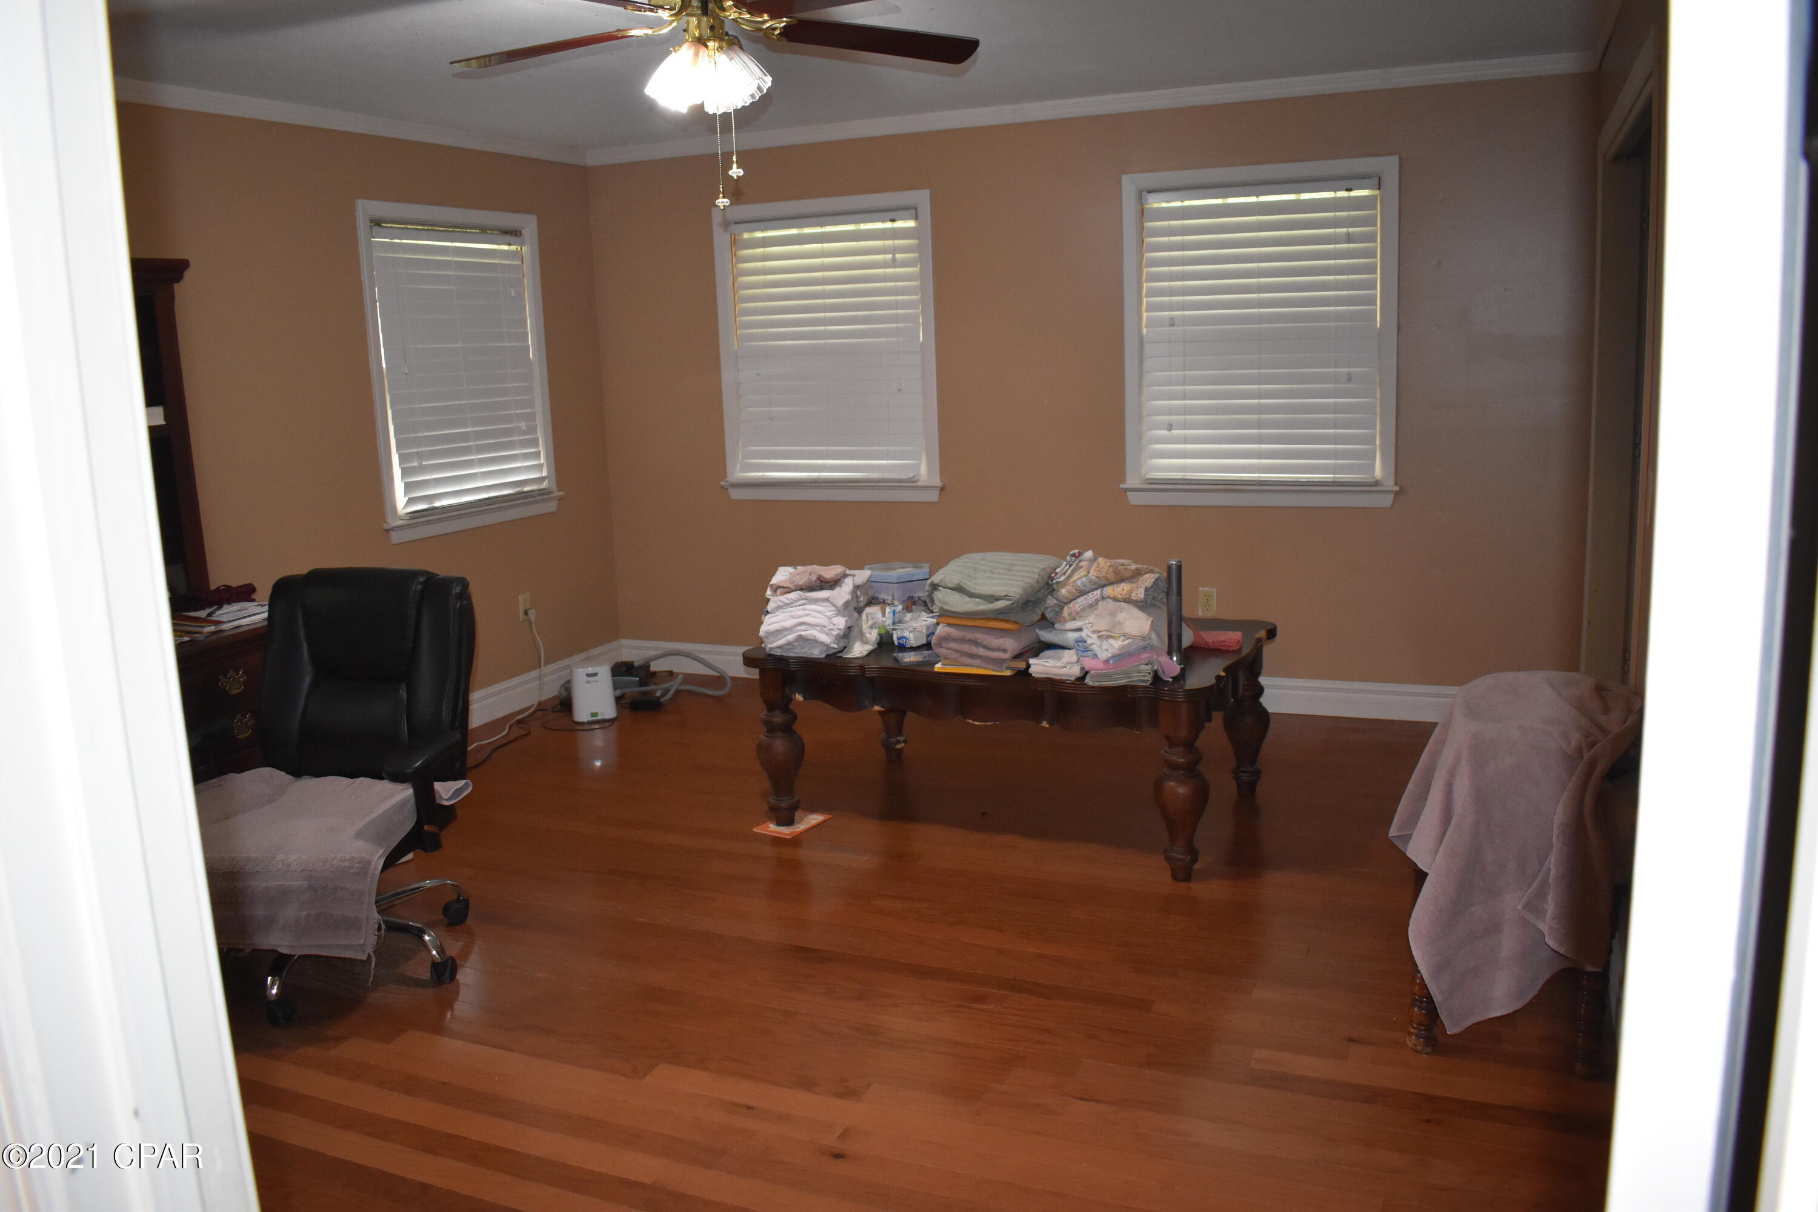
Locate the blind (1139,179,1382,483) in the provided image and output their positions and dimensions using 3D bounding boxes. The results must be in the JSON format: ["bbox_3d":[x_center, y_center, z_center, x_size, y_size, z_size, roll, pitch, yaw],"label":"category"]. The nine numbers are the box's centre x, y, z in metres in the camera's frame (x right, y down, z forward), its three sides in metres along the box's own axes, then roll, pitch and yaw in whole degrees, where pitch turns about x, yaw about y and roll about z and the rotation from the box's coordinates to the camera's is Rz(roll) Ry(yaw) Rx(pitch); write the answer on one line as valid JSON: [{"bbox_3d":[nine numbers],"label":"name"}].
[{"bbox_3d":[1.317,-1.015,5.132,0.897,1.134,0.060,2,12,23],"label":"blind"}]

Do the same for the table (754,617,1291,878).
[{"bbox_3d":[0.322,0.384,4.327,1.510,0.550,0.930,3,12,26],"label":"table"}]

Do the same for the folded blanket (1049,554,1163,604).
[{"bbox_3d":[0.565,-0.072,3.937,0.310,0.140,0.310,2,12,23],"label":"folded blanket"}]

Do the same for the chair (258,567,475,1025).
[{"bbox_3d":[-1.441,0.430,3.320,0.630,0.970,0.710,-2,11,3],"label":"chair"}]

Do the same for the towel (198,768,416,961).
[{"bbox_3d":[-1.438,0.586,3.232,0.580,0.300,0.520,-2,11,3],"label":"towel"}]

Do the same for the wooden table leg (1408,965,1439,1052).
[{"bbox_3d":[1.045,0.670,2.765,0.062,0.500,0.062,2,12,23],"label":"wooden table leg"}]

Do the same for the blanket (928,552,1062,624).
[{"bbox_3d":[0.261,-0.069,4.037,0.320,0.145,0.390,2,12,23],"label":"blanket"}]

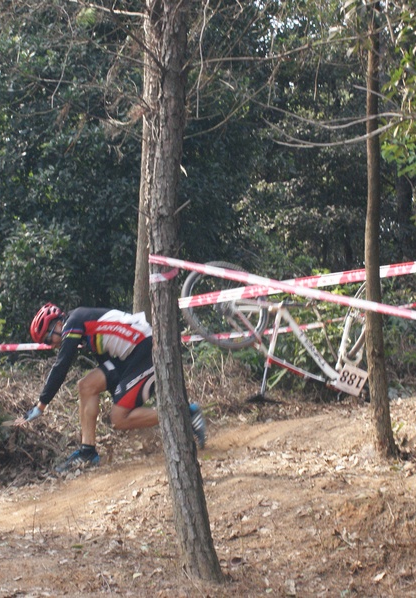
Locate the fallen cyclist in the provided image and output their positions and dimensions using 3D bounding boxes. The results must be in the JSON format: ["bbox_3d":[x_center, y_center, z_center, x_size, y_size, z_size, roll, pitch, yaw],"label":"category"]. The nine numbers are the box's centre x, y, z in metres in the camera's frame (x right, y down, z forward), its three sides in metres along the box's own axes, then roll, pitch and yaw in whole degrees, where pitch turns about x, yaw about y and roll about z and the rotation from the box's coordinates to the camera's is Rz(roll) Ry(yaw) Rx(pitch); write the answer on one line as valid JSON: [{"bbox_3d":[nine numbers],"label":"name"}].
[{"bbox_3d":[-0.596,0.541,7.900,1.120,1.000,0.600,-1,2,-10],"label":"fallen cyclist"}]

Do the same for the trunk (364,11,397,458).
[{"bbox_3d":[0.940,-0.422,7.161,0.160,2.600,0.150,-1,2,0],"label":"trunk"}]

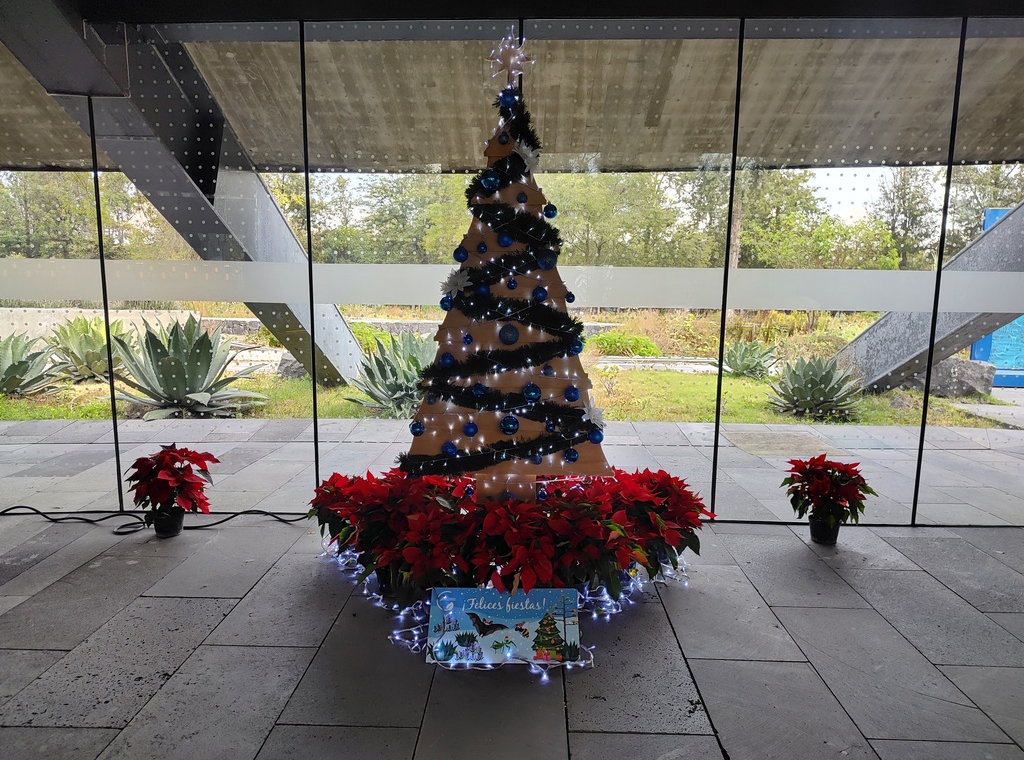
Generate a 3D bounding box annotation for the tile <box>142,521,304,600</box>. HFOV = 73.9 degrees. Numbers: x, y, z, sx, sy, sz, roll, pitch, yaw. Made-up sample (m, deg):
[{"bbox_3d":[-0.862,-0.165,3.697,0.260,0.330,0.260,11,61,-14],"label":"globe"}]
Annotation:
[{"bbox_3d":[-1.438,0.933,3.534,0.475,0.020,0.902,1,8,2],"label":"tile"}]

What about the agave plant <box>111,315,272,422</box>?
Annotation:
[{"bbox_3d":[-3.910,-0.220,8.072,1.850,1.018,1.750,1,8,2],"label":"agave plant"}]

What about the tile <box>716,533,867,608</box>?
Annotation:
[{"bbox_3d":[1.446,0.999,3.607,0.472,0.020,0.913,1,8,2],"label":"tile"}]

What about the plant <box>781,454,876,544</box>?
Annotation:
[{"bbox_3d":[1.799,0.677,3.840,0.513,0.489,0.484,1,8,2],"label":"plant"}]

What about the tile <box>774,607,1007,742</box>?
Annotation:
[{"bbox_3d":[1.419,1.131,2.693,0.469,0.020,0.923,1,8,2],"label":"tile"}]

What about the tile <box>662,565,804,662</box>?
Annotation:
[{"bbox_3d":[0.949,1.058,3.168,0.479,0.020,0.926,1,8,2],"label":"tile"}]

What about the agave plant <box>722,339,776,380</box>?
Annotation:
[{"bbox_3d":[3.745,-0.334,10.856,1.000,0.593,0.950,1,8,2],"label":"agave plant"}]

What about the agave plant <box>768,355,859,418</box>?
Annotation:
[{"bbox_3d":[3.467,0.027,7.764,1.054,0.712,1.021,1,8,2],"label":"agave plant"}]

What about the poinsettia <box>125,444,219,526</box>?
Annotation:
[{"bbox_3d":[-1.954,0.639,3.972,0.490,0.525,0.460,1,8,2],"label":"poinsettia"}]

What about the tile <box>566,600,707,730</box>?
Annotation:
[{"bbox_3d":[0.446,1.117,2.725,0.482,0.020,0.931,1,8,2],"label":"tile"}]

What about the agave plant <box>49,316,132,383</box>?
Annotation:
[{"bbox_3d":[-5.862,-0.441,9.583,1.149,0.874,1.116,1,8,2],"label":"agave plant"}]

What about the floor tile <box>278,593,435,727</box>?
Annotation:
[{"bbox_3d":[-0.516,1.070,2.665,0.475,0.020,0.921,1,8,2],"label":"floor tile"}]

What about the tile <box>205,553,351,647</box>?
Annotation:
[{"bbox_3d":[-0.976,0.997,3.135,0.475,0.020,0.912,1,8,2],"label":"tile"}]

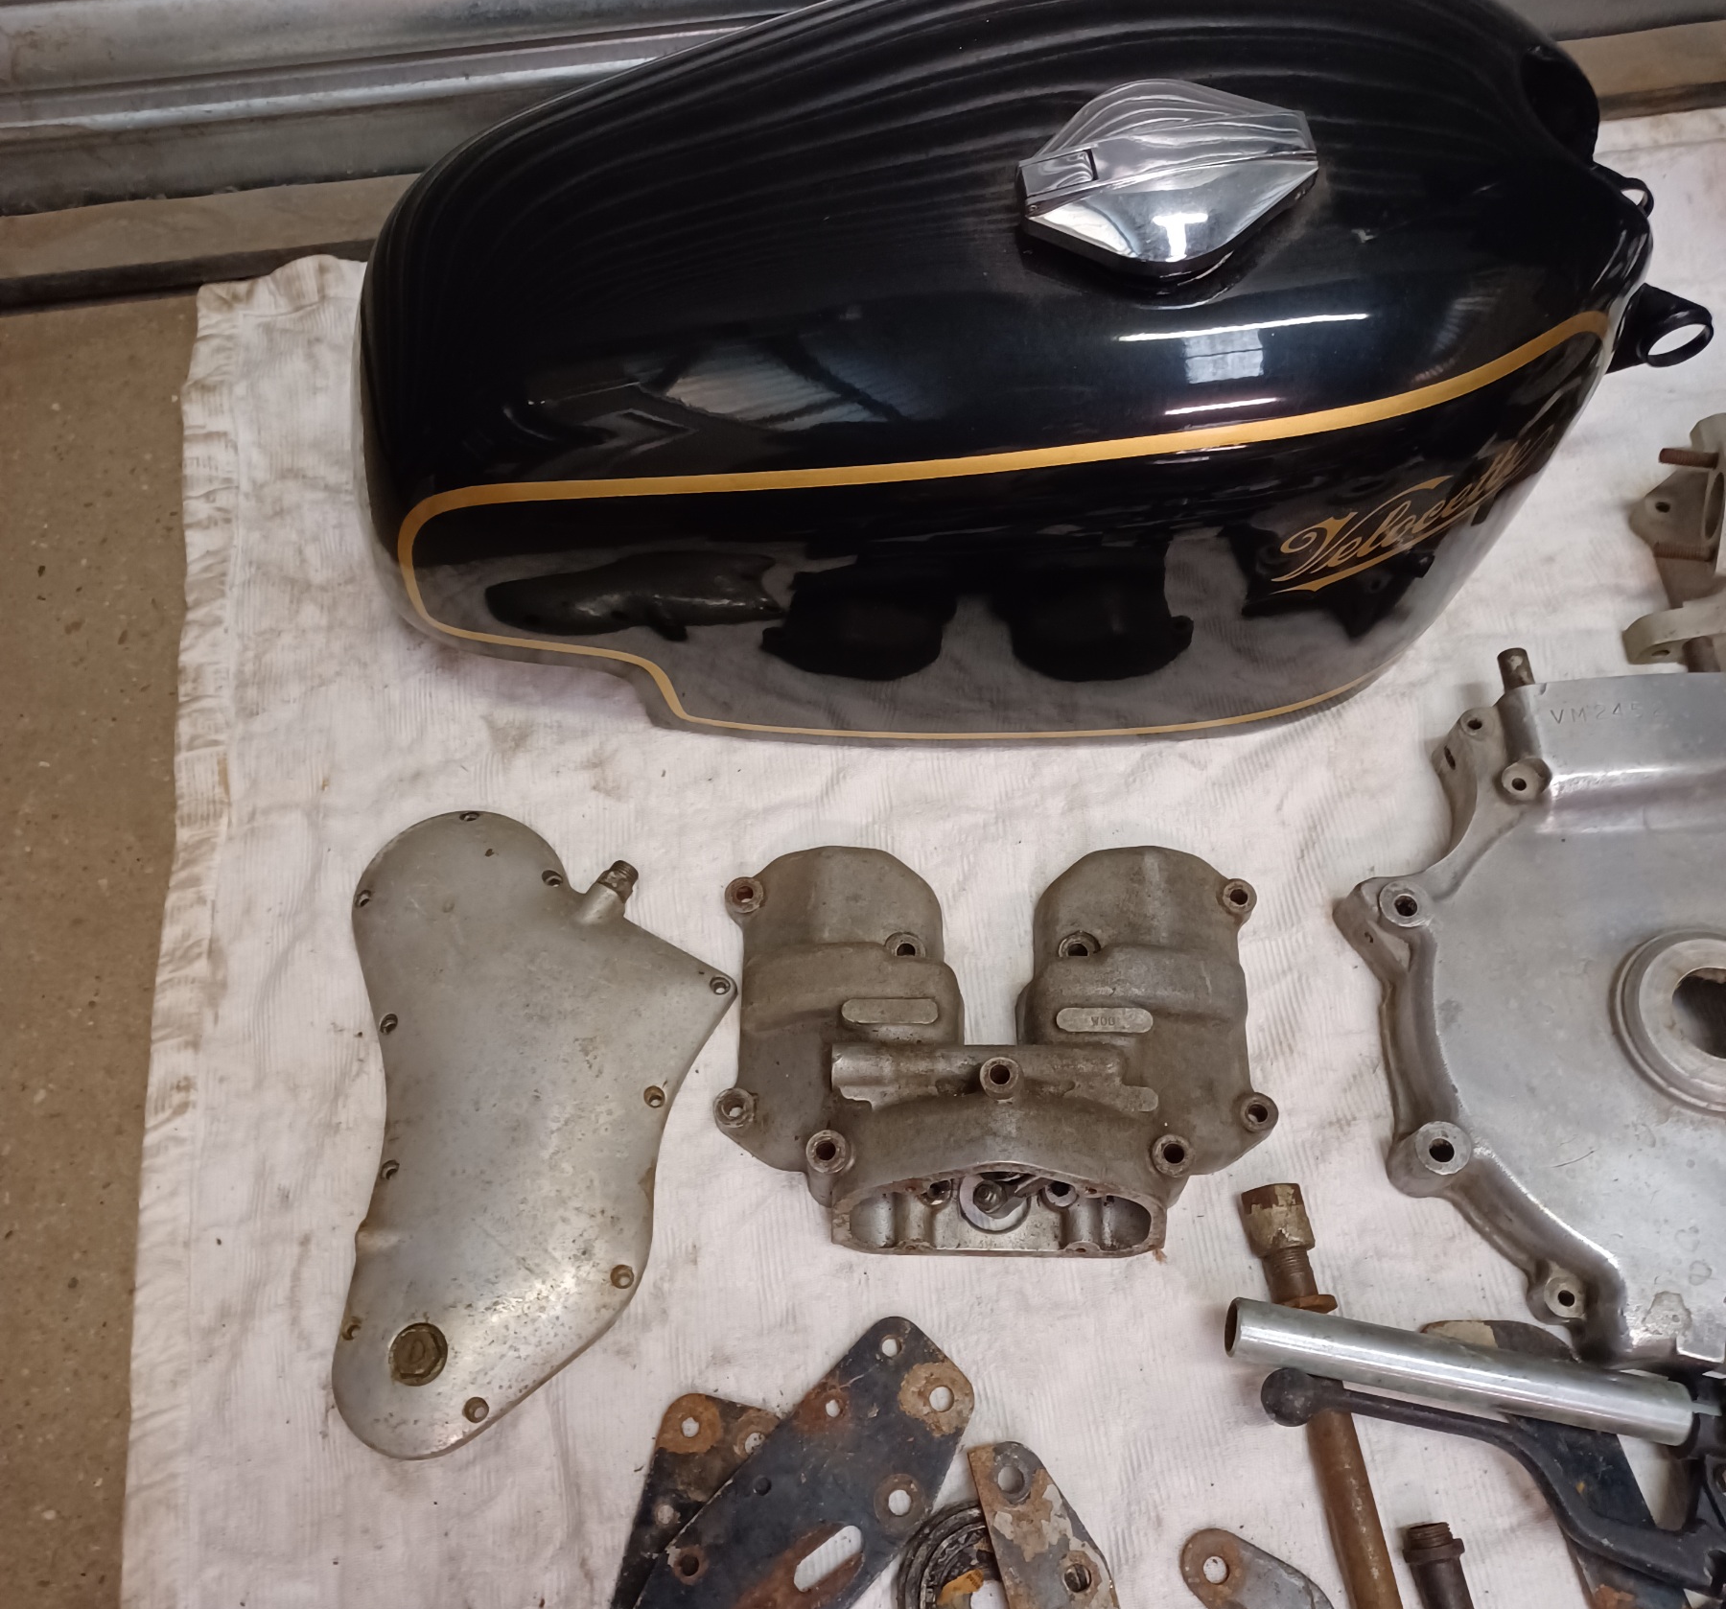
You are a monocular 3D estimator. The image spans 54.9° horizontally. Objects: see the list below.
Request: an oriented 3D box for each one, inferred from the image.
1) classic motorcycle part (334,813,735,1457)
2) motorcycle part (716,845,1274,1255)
[{"bbox_3d":[-0.143,0.128,0.731,0.173,0.040,0.286,-5,63,0],"label":"classic motorcycle part"},{"bbox_3d":[0.056,0.096,0.717,0.240,0.078,0.175,0,63,3],"label":"motorcycle part"}]

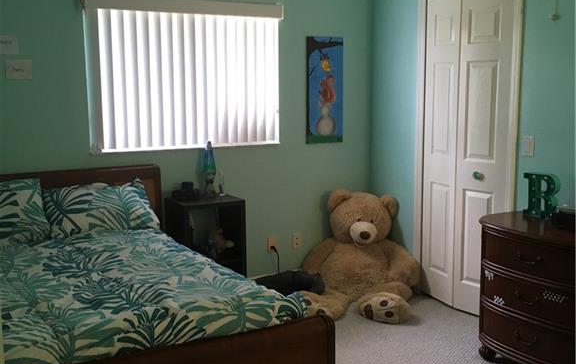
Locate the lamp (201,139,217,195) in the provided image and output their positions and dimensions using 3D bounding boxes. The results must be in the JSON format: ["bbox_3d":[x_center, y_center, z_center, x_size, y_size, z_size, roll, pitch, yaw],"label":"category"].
[{"bbox_3d":[-0.515,-0.079,4.200,0.092,0.365,0.092,0,8,0],"label":"lamp"}]

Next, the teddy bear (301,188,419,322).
[{"bbox_3d":[0.462,0.444,4.315,0.770,0.750,0.750,0,8,4],"label":"teddy bear"}]

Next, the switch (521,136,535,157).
[{"bbox_3d":[1.335,-0.193,3.592,0.011,0.115,0.075,-5,9,-28],"label":"switch"}]

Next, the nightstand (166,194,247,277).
[{"bbox_3d":[-0.526,0.474,4.216,0.410,0.730,0.310,-5,9,-28],"label":"nightstand"}]

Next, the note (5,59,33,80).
[{"bbox_3d":[-1.541,-0.643,3.694,0.140,0.107,0.004,-5,9,-28],"label":"note"}]

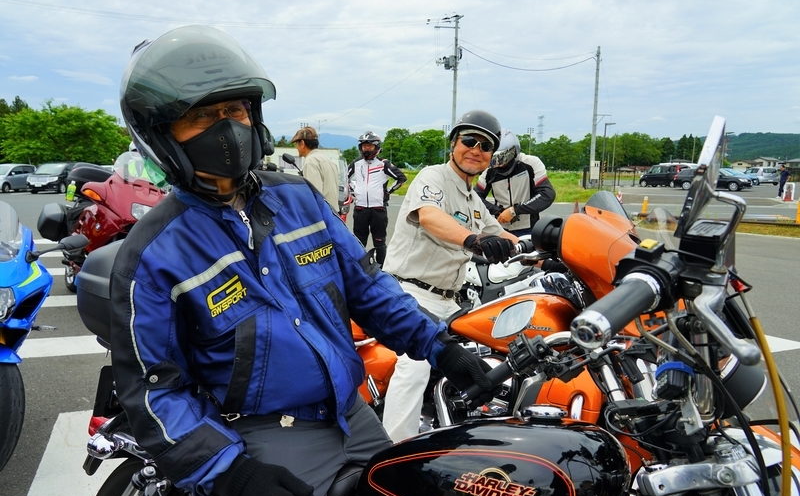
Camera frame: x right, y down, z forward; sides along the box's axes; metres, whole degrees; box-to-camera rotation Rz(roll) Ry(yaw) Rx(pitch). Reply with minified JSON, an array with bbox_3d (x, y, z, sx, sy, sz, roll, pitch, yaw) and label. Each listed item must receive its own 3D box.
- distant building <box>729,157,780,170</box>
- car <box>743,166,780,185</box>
[{"bbox_3d":[111.003,-26.120,167.994,13.000,6.500,9.000,2,8,11],"label":"distant building"},{"bbox_3d":[34.000,-6.640,49.761,1.680,1.600,4.000,2,8,11],"label":"car"}]

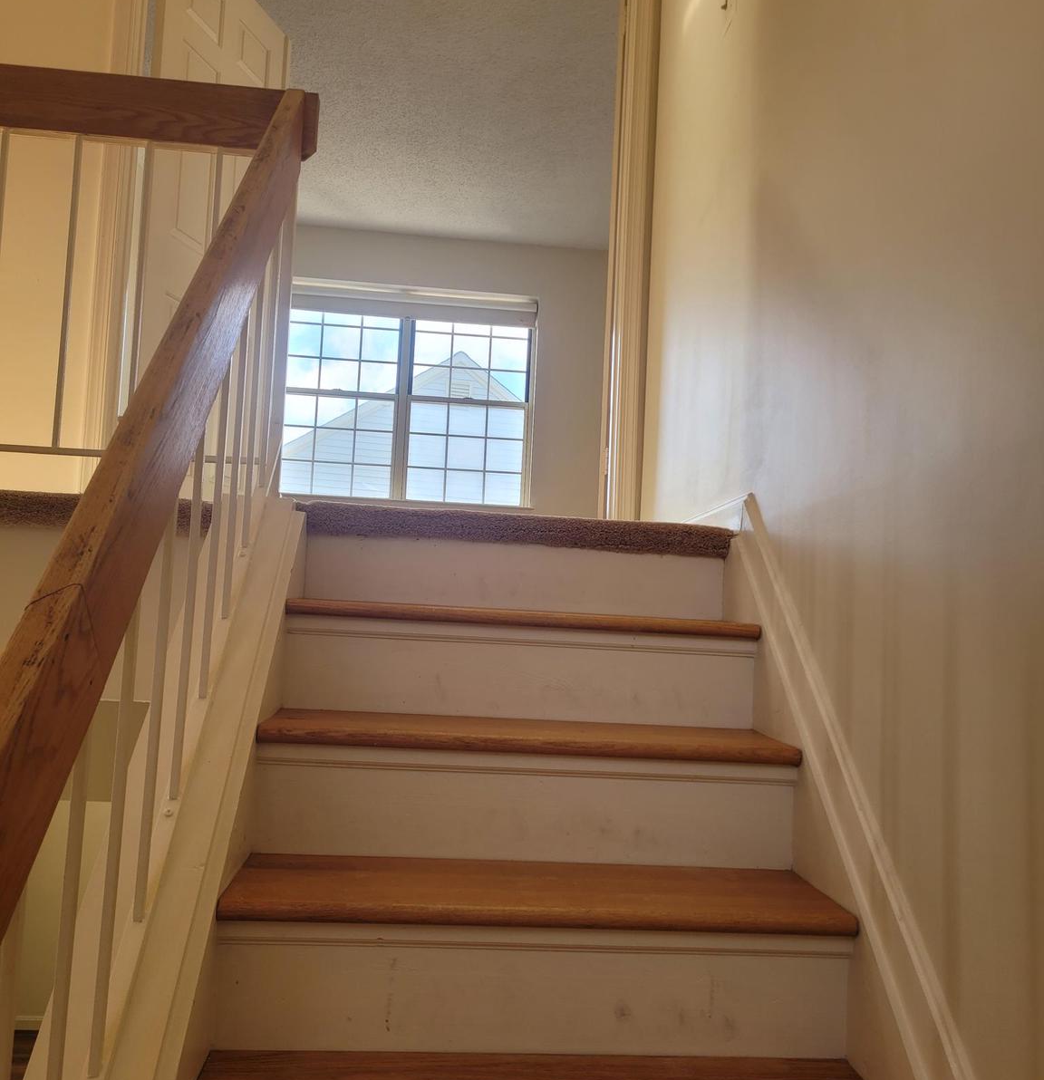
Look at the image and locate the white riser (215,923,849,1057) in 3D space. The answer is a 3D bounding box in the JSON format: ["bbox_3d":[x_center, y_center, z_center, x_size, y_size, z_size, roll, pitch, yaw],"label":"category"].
[{"bbox_3d":[0.025,0.617,1.443,0.875,0.172,0.020,3,-4,-5],"label":"white riser"}]

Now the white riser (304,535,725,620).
[{"bbox_3d":[-0.007,0.081,2.187,0.875,0.134,0.020,3,-4,-5],"label":"white riser"}]

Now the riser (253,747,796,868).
[{"bbox_3d":[0.015,0.432,1.691,0.875,0.172,0.020,3,-4,-5],"label":"riser"}]

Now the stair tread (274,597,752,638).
[{"bbox_3d":[0.001,0.153,2.044,0.875,0.027,0.258,3,-4,-5],"label":"stair tread"}]

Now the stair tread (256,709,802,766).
[{"bbox_3d":[0.011,0.338,1.795,0.875,0.027,0.258,3,-4,-5],"label":"stair tread"}]

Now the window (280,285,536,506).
[{"bbox_3d":[-0.843,-1.040,7.465,1.865,1.560,0.100,3,-4,-5],"label":"window"}]

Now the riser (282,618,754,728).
[{"bbox_3d":[0.004,0.247,1.940,0.875,0.172,0.020,3,-4,-5],"label":"riser"}]

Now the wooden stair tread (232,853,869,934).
[{"bbox_3d":[0.022,0.523,1.547,0.875,0.027,0.258,3,-4,-5],"label":"wooden stair tread"}]

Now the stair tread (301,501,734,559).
[{"bbox_3d":[-0.007,-0.014,2.276,0.890,0.071,0.255,3,-4,-5],"label":"stair tread"}]

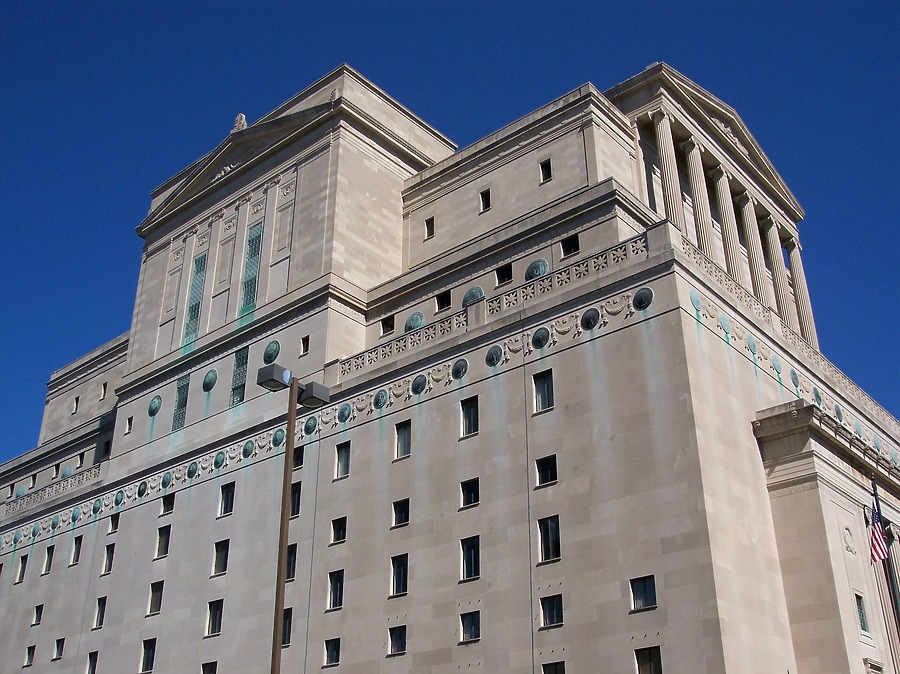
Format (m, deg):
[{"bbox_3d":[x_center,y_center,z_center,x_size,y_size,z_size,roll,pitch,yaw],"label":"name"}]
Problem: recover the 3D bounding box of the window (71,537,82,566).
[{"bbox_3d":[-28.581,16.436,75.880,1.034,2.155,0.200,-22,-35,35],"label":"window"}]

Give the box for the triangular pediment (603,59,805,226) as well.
[{"bbox_3d":[21.292,-15.767,80.199,4.440,4.920,24.480,-22,-35,35],"label":"triangular pediment"}]

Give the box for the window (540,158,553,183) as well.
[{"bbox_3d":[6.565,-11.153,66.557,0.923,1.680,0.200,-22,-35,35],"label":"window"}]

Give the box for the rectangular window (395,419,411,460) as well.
[{"bbox_3d":[-2.574,5.816,55.655,1.237,2.137,0.260,-22,-35,35],"label":"rectangular window"}]

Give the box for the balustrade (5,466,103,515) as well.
[{"bbox_3d":[-35.211,13.767,87.216,16.160,1.420,0.350,-22,-35,35],"label":"balustrade"}]

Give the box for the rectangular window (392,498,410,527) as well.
[{"bbox_3d":[-2.562,9.569,53.647,1.256,1.388,0.260,-22,-35,35],"label":"rectangular window"}]

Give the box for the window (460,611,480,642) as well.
[{"bbox_3d":[1.091,14.452,49.162,1.300,1.409,0.300,-22,-35,36],"label":"window"}]

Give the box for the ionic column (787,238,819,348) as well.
[{"bbox_3d":[29.140,-2.897,81.567,1.672,11.134,1.672,-22,-35,35],"label":"ionic column"}]

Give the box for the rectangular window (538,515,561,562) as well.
[{"bbox_3d":[4.760,9.559,46.513,1.256,2.062,0.260,-22,-35,35],"label":"rectangular window"}]

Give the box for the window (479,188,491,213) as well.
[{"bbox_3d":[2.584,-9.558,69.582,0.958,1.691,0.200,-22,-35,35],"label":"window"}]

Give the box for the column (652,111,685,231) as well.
[{"bbox_3d":[15.153,-10.695,68.208,1.632,11.952,1.680,-22,-35,36],"label":"column"}]

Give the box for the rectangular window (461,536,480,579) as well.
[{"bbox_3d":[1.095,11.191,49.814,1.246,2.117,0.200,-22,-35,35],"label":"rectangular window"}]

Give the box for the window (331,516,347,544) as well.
[{"bbox_3d":[-6.674,11.868,60.273,1.336,1.480,0.300,-22,-35,35],"label":"window"}]

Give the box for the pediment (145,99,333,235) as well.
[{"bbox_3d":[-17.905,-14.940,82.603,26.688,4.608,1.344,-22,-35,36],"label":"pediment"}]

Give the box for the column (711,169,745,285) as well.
[{"bbox_3d":[21.063,-7.538,74.181,1.632,11.952,1.680,-22,-35,36],"label":"column"}]

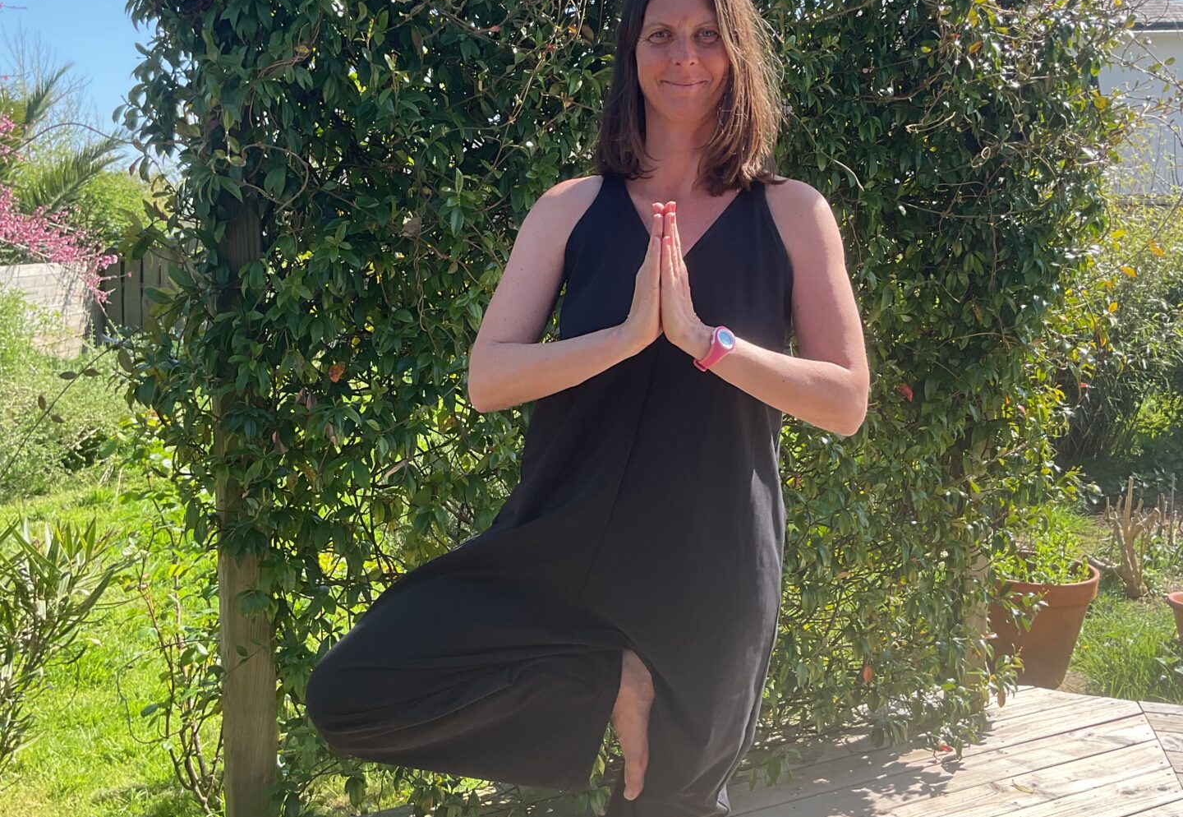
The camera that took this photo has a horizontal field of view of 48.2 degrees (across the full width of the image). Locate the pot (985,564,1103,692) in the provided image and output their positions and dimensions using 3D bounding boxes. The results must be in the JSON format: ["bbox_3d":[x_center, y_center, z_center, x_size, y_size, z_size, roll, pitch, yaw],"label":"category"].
[{"bbox_3d":[1.368,0.676,4.117,0.382,0.366,0.382,0,8,0],"label":"pot"}]

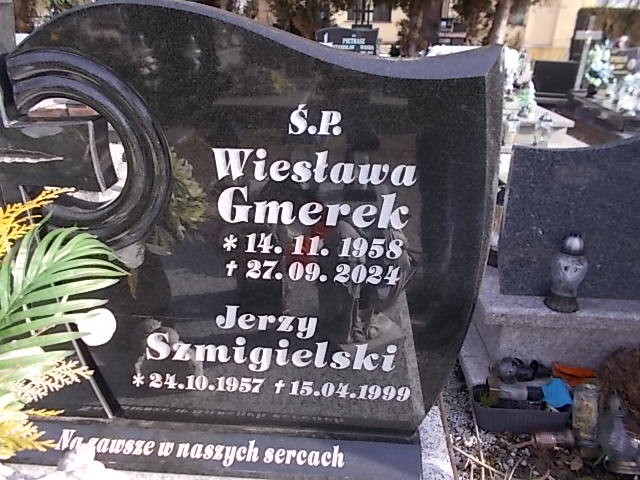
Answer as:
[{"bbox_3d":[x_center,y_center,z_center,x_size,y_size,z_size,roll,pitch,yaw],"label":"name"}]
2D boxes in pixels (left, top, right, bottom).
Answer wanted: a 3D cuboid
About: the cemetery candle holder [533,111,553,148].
[{"bbox_3d":[1.750,-0.857,3.750,0.115,0.270,0.115,1,24,3],"label":"cemetery candle holder"}]

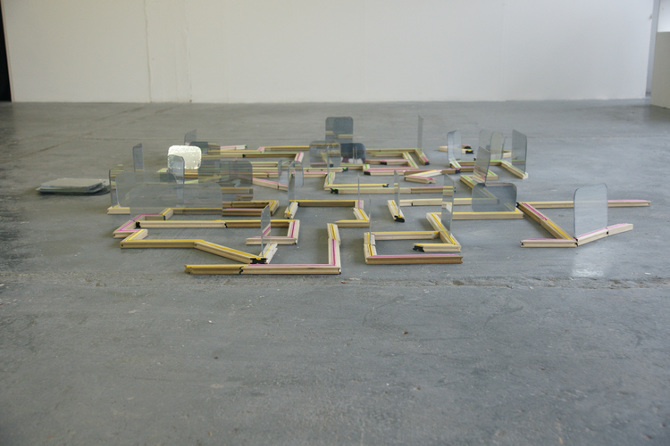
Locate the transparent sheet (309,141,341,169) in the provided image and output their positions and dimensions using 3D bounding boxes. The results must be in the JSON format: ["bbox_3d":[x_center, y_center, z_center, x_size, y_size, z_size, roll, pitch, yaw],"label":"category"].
[{"bbox_3d":[-0.114,-0.790,9.040,0.356,0.306,0.012,-1,13,0],"label":"transparent sheet"}]

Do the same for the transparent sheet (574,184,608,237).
[{"bbox_3d":[1.887,-0.099,5.749,0.403,0.355,0.012,-10,13,-37],"label":"transparent sheet"}]

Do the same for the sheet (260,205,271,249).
[{"bbox_3d":[-0.468,0.045,5.321,0.012,0.313,0.238,2,13,8],"label":"sheet"}]

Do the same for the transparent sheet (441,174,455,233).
[{"bbox_3d":[0.857,-0.152,5.962,0.012,0.389,0.354,0,13,-4],"label":"transparent sheet"}]

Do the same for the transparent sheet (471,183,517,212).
[{"bbox_3d":[1.331,-0.211,6.531,0.372,0.244,0.012,-1,13,-1],"label":"transparent sheet"}]

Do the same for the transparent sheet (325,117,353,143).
[{"bbox_3d":[0.058,-1.268,10.893,0.382,0.423,0.012,0,13,3],"label":"transparent sheet"}]

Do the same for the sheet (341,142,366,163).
[{"bbox_3d":[0.186,-0.825,9.295,0.360,0.255,0.012,0,13,2],"label":"sheet"}]

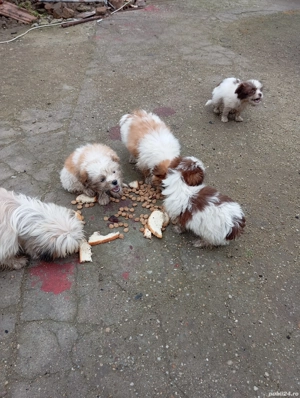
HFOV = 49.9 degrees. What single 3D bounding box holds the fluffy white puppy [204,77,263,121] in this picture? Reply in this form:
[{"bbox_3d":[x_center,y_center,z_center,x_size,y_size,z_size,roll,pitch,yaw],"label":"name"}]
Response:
[{"bbox_3d":[0.536,-0.647,2.098,0.352,0.237,0.165,28,50,26],"label":"fluffy white puppy"}]

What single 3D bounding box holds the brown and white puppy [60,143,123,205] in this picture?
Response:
[{"bbox_3d":[-0.289,-0.130,1.586,0.205,0.204,0.329,-28,50,-26],"label":"brown and white puppy"}]

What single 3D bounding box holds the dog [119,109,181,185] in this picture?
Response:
[{"bbox_3d":[-0.005,-0.279,1.691,0.204,0.272,0.405,-19,47,-19],"label":"dog"}]

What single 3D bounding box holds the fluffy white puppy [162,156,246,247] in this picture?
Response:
[{"bbox_3d":[0.219,0.009,1.370,0.350,0.304,0.200,34,53,30],"label":"fluffy white puppy"}]

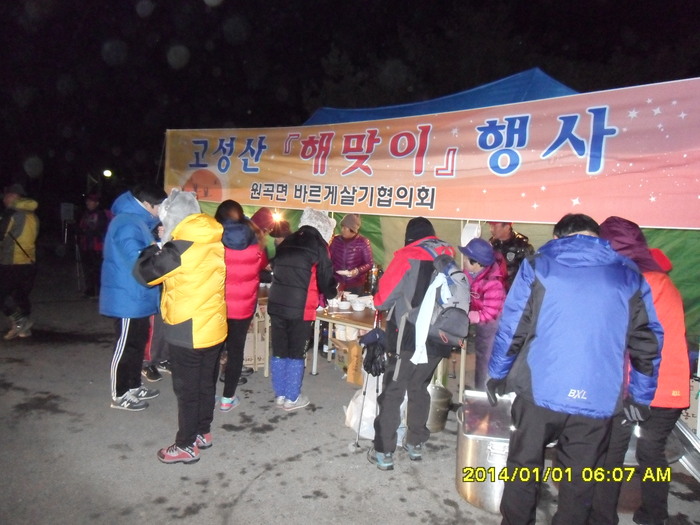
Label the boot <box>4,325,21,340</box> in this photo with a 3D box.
[{"bbox_3d":[-3.811,0.780,5.480,0.105,0.130,0.285,4,6,19],"label":"boot"}]

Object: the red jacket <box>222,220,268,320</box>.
[{"bbox_3d":[-0.856,0.058,3.830,0.460,0.760,0.360,4,6,14],"label":"red jacket"}]

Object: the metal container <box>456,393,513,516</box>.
[{"bbox_3d":[0.829,1.004,2.620,0.470,0.420,0.490,1,7,13],"label":"metal container"}]

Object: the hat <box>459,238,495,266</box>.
[{"bbox_3d":[0.890,-0.057,3.400,0.260,0.150,0.240,28,2,-8],"label":"hat"}]

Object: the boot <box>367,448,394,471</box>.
[{"bbox_3d":[0.189,1.202,3.054,0.105,0.130,0.270,-3,10,-32],"label":"boot"}]

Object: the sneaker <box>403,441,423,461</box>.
[{"bbox_3d":[0.401,1.193,3.164,0.105,0.130,0.270,-3,10,-32],"label":"sneaker"}]

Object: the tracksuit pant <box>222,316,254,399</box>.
[{"bbox_3d":[-0.895,0.611,3.810,0.340,0.840,0.230,4,6,14],"label":"tracksuit pant"}]

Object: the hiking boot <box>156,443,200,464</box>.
[{"bbox_3d":[-1.048,1.169,2.985,0.280,0.120,0.110,3,8,5],"label":"hiking boot"}]

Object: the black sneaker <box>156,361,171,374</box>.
[{"bbox_3d":[-1.793,0.956,4.580,0.280,0.115,0.105,6,7,36],"label":"black sneaker"}]

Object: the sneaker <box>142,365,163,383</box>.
[{"bbox_3d":[-1.755,0.952,4.292,0.100,0.110,0.275,-1,7,-35],"label":"sneaker"}]

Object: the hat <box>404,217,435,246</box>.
[{"bbox_3d":[0.425,-0.190,2.970,0.190,0.210,0.230,-2,-3,-25],"label":"hat"}]

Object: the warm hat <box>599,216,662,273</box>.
[{"bbox_3d":[1.283,-0.082,2.220,0.220,0.260,0.270,-5,-2,-30],"label":"warm hat"}]

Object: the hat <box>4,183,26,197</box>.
[{"bbox_3d":[-3.515,-0.767,5.100,0.250,0.150,0.200,1,8,-5],"label":"hat"}]

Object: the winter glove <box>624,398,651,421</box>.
[{"bbox_3d":[1.151,0.591,1.950,0.100,0.130,0.110,1,7,10],"label":"winter glove"}]

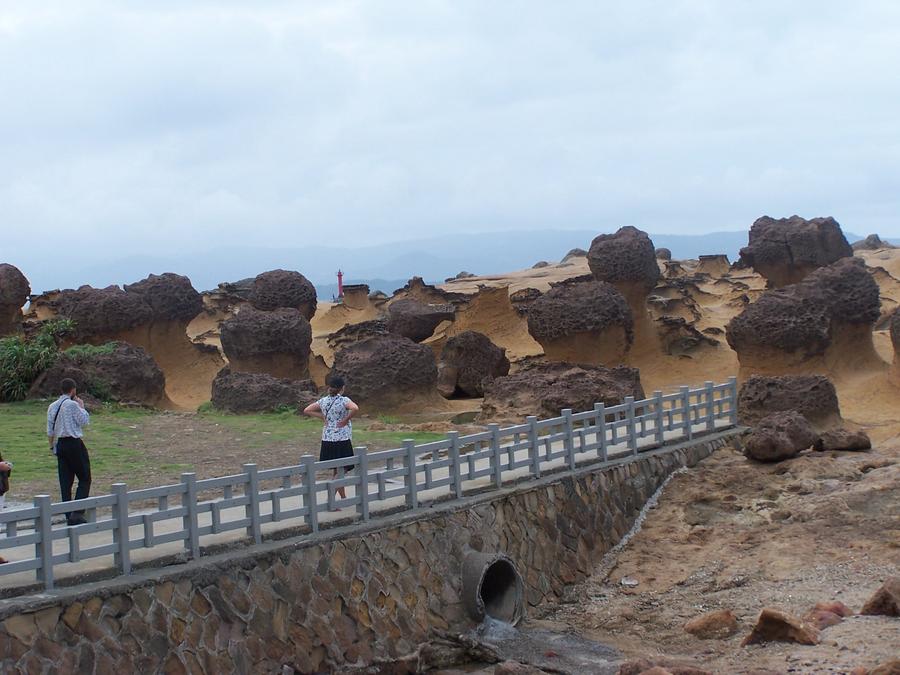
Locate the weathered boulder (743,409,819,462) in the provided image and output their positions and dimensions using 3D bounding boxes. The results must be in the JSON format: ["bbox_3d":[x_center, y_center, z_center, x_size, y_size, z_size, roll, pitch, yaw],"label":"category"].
[{"bbox_3d":[5.780,1.726,34.000,1.330,0.880,1.100,-3,1,0],"label":"weathered boulder"}]

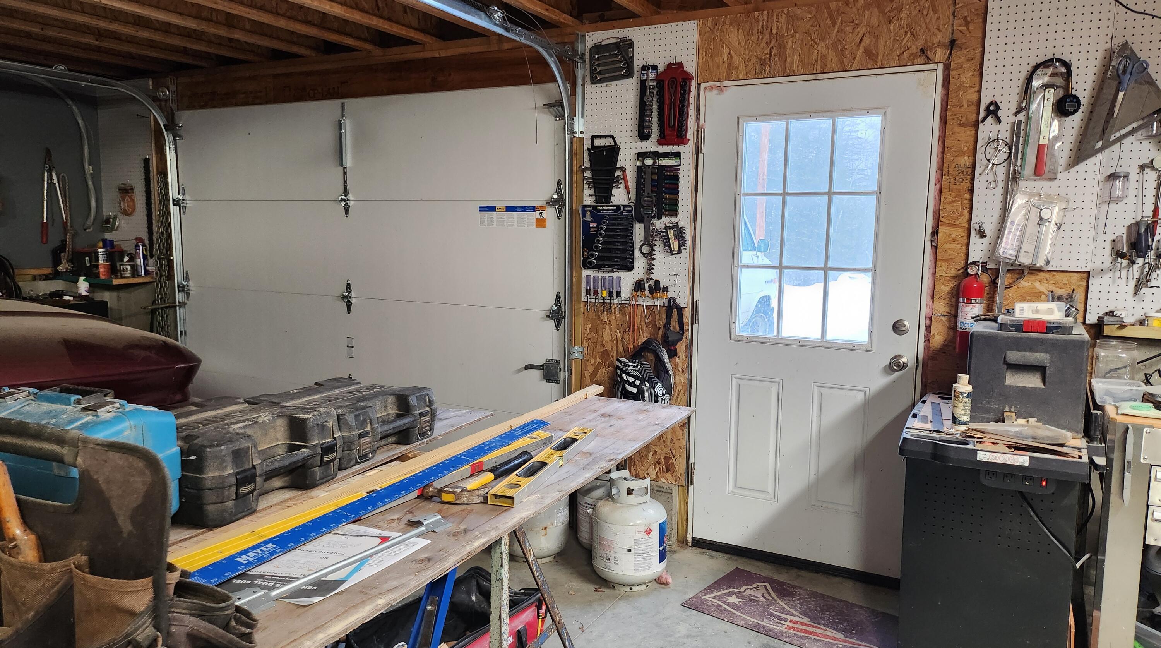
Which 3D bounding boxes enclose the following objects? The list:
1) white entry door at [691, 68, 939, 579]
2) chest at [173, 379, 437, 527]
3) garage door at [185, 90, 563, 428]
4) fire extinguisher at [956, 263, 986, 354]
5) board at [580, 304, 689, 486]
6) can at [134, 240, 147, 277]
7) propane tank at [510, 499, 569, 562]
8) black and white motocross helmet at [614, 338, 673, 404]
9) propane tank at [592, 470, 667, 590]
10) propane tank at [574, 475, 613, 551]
[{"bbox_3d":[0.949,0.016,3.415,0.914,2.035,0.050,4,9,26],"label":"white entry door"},{"bbox_3d":[-0.710,0.276,1.998,0.315,0.160,0.770,4,9,27],"label":"chest"},{"bbox_3d":[-1.272,-0.149,4.469,2.740,2.130,0.060,4,9,26],"label":"garage door"},{"bbox_3d":[1.457,-0.059,3.005,0.090,0.350,0.100,4,9,27],"label":"fire extinguisher"},{"bbox_3d":[0.242,0.317,3.768,0.535,0.830,0.020,4,9,27],"label":"board"},{"bbox_3d":[-2.847,-0.430,5.204,0.066,0.243,0.066,-2,8,-18],"label":"can"},{"bbox_3d":[-0.207,0.811,3.600,0.310,0.450,0.310,0,8,0],"label":"propane tank"},{"bbox_3d":[0.274,0.262,3.554,0.245,0.350,0.270,5,20,26],"label":"black and white motocross helmet"},{"bbox_3d":[0.207,0.854,3.322,0.310,0.450,0.310,0,8,0],"label":"propane tank"},{"bbox_3d":[0.140,0.808,3.636,0.310,0.450,0.310,4,9,27],"label":"propane tank"}]

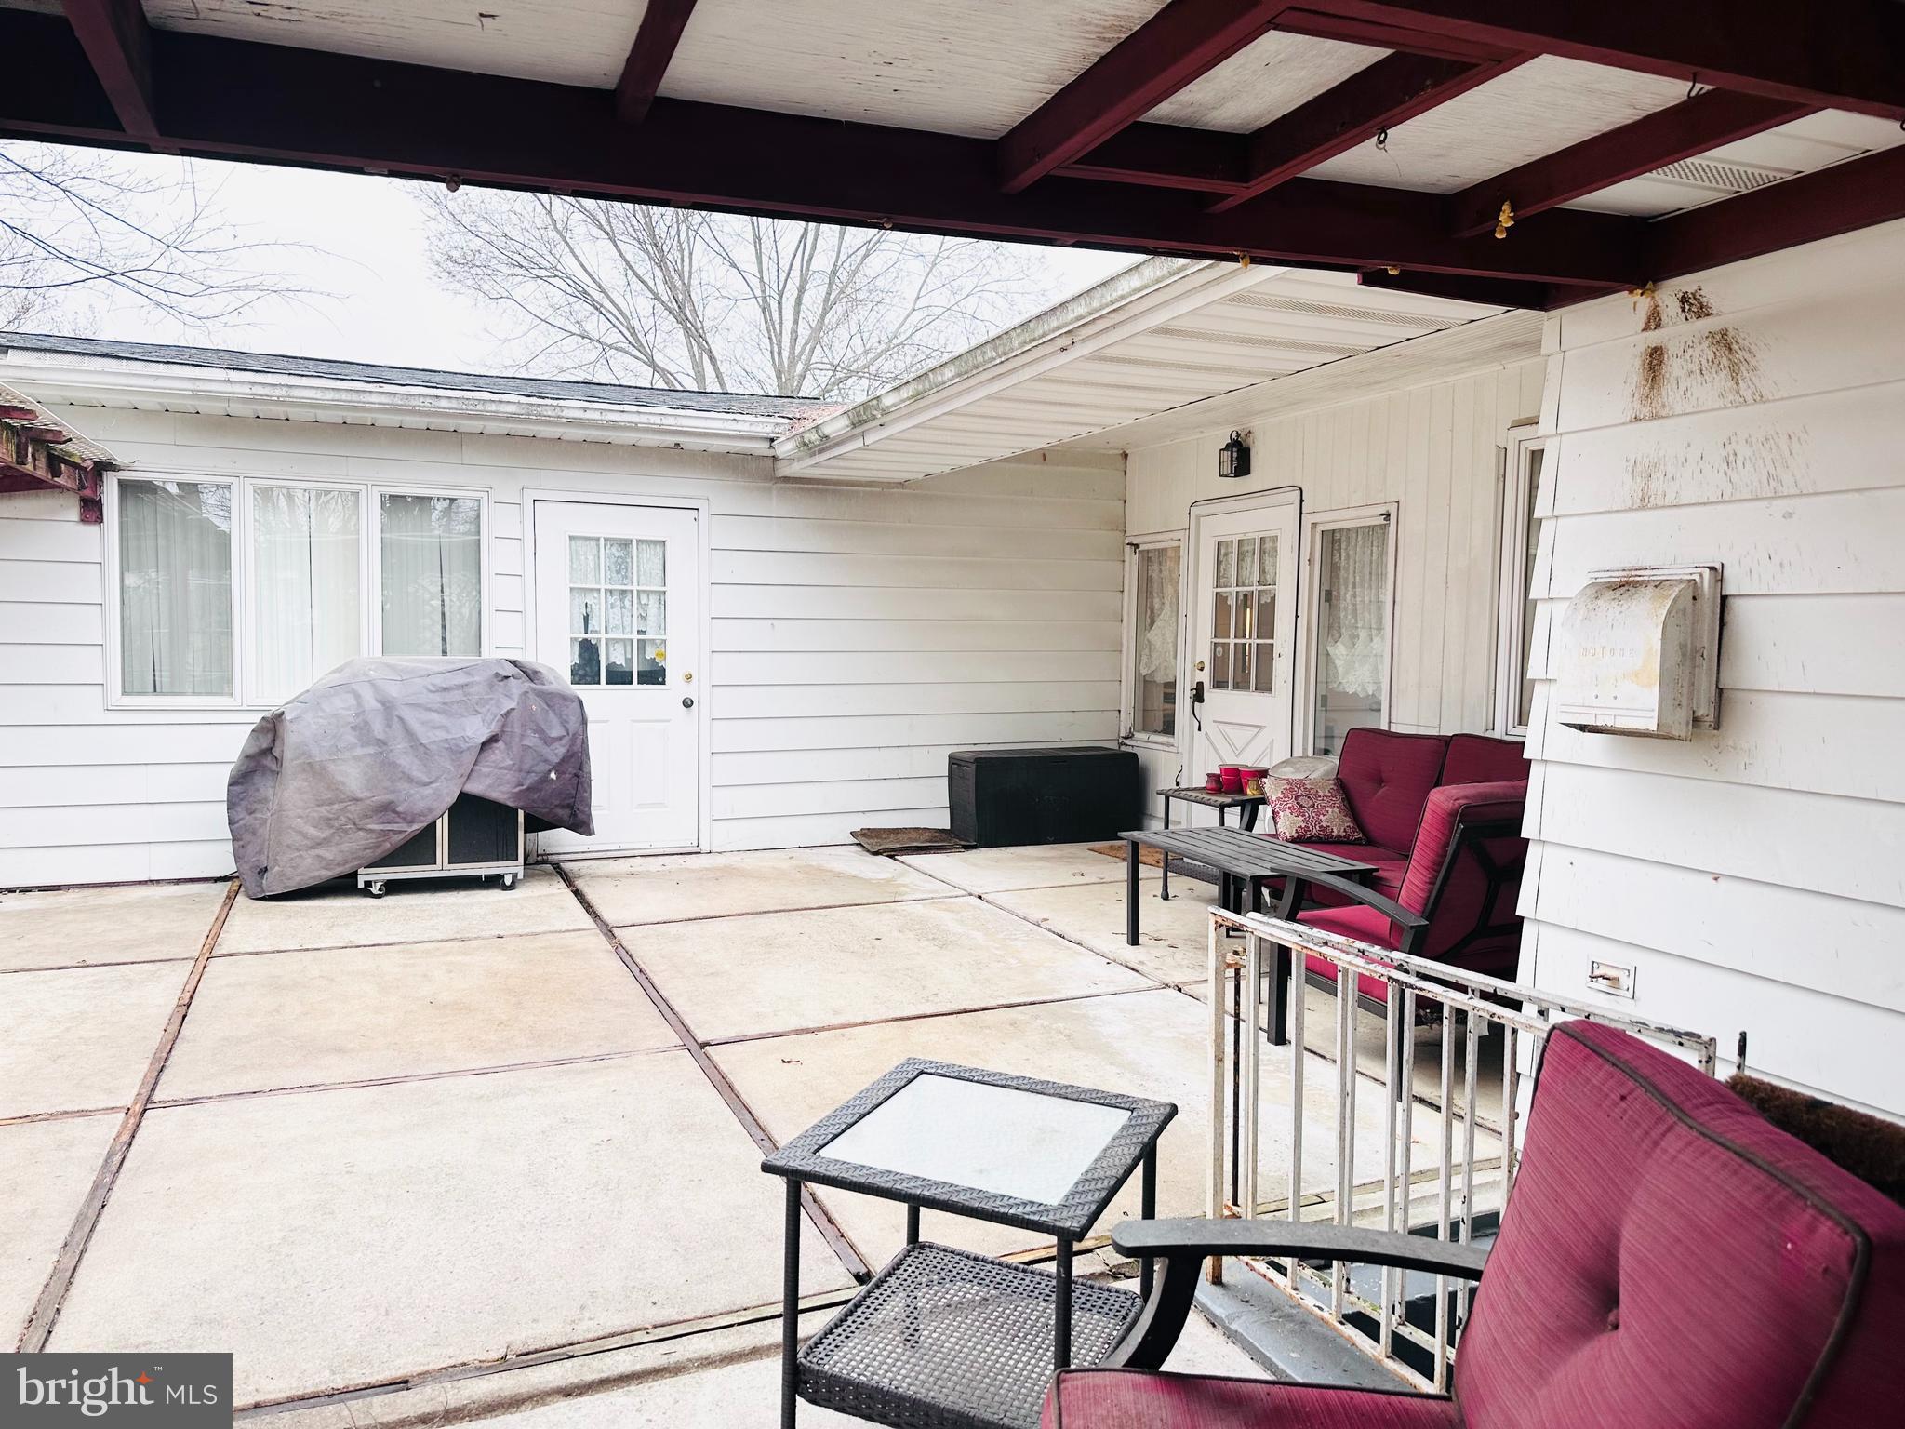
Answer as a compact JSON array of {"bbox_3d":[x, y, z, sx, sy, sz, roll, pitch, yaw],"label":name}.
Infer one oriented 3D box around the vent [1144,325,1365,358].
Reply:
[{"bbox_3d":[0.991,-1.199,4.263,0.790,0.012,0.095,-1,3,-23],"label":"vent"}]

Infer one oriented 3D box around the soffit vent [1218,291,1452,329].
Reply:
[{"bbox_3d":[1.146,-1.177,3.878,0.790,0.012,0.095,-1,3,-23],"label":"soffit vent"}]

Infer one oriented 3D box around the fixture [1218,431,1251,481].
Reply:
[{"bbox_3d":[1.658,-1.529,7.736,0.130,0.261,0.150,-1,4,-24],"label":"fixture"}]

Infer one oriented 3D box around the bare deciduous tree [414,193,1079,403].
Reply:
[{"bbox_3d":[-2.928,-6.161,18.659,10.500,12.400,10.000,-1,4,-24],"label":"bare deciduous tree"}]

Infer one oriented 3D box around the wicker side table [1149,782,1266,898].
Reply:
[{"bbox_3d":[1.401,0.682,6.689,0.530,0.560,0.530,-2,5,-30],"label":"wicker side table"}]

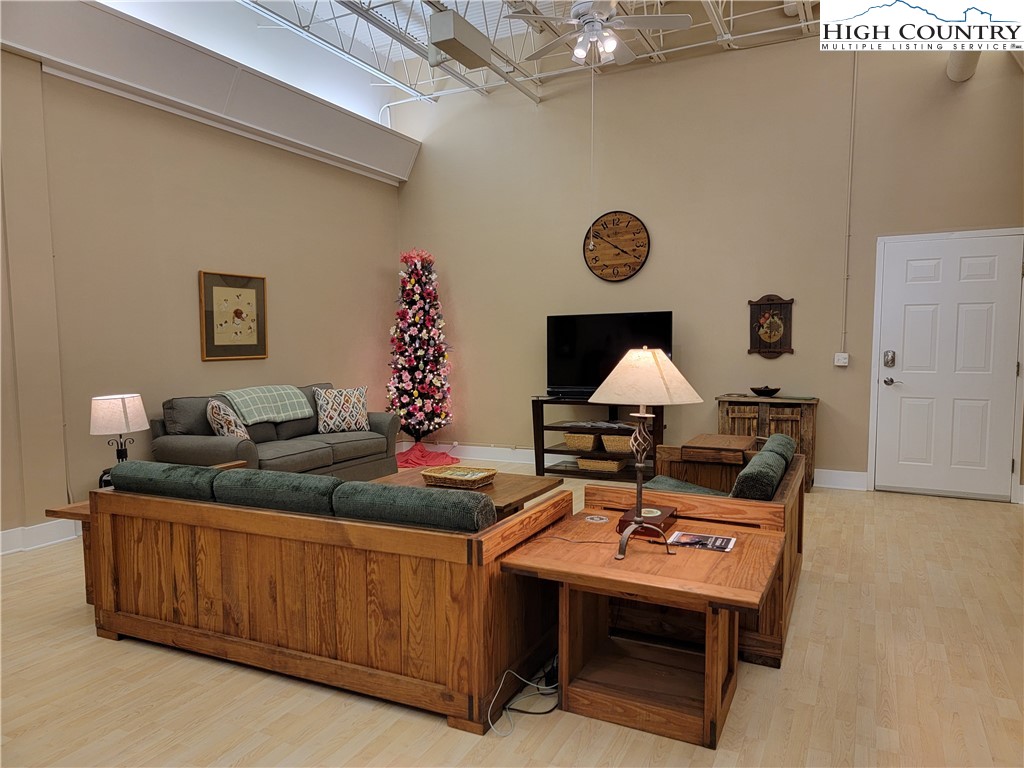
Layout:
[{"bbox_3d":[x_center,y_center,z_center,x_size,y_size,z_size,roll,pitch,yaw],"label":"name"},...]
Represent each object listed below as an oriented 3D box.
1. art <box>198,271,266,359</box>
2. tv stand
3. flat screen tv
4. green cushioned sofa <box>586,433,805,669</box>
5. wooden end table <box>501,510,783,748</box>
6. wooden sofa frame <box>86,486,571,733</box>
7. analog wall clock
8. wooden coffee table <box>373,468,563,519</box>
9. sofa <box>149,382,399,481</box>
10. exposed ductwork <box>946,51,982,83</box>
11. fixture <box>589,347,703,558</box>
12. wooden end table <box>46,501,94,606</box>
[{"bbox_3d":[-2.237,-0.539,5.755,0.030,0.690,0.685,2,5,25],"label":"art"},{"bbox_3d":[0.821,0.485,6.329,1.208,0.736,0.459,2,5,25],"label":"tv stand"},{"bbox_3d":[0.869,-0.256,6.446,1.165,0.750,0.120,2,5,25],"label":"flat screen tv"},{"bbox_3d":[0.965,0.687,3.522,0.818,0.768,1.277,2,5,26],"label":"green cushioned sofa"},{"bbox_3d":[0.499,0.864,2.562,0.824,0.572,0.702,2,5,25],"label":"wooden end table"},{"bbox_3d":[-0.793,0.785,3.066,1.900,0.667,0.800,2,5,25],"label":"wooden sofa frame"},{"bbox_3d":[0.968,-1.285,6.630,0.655,0.655,0.040,2,5,25],"label":"analog wall clock"},{"bbox_3d":[-0.319,0.814,4.296,1.020,0.420,0.755,2,5,28],"label":"wooden coffee table"},{"bbox_3d":[-1.785,0.483,5.613,0.871,0.884,1.890,2,5,25],"label":"sofa"},{"bbox_3d":[3.242,-2.341,5.036,0.189,0.189,0.702,2,5,25],"label":"exposed ductwork"},{"bbox_3d":[0.477,0.246,2.633,0.426,0.765,0.426,2,5,25],"label":"fixture"},{"bbox_3d":[-1.861,0.834,3.631,0.500,0.500,0.680,2,5,25],"label":"wooden end table"}]

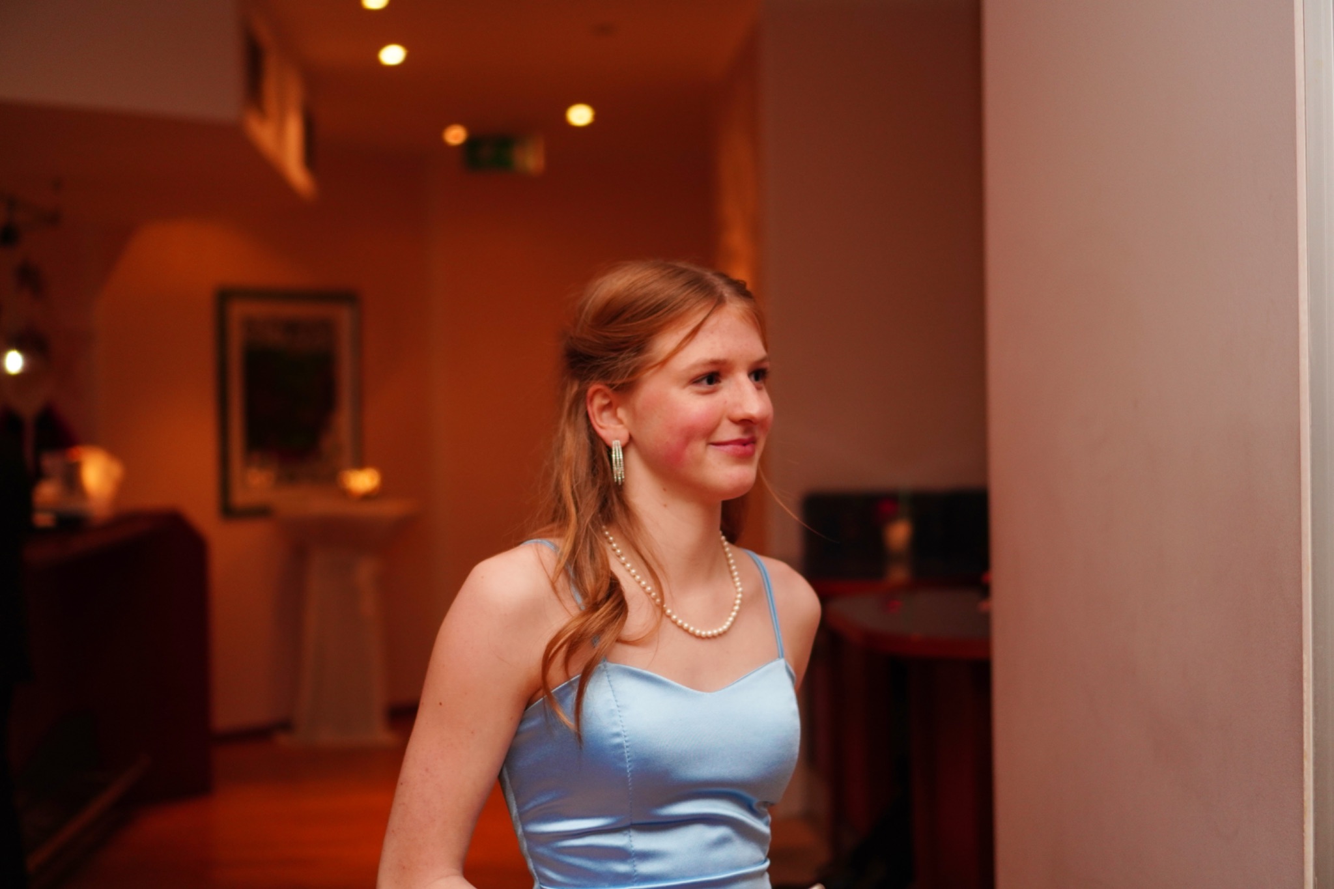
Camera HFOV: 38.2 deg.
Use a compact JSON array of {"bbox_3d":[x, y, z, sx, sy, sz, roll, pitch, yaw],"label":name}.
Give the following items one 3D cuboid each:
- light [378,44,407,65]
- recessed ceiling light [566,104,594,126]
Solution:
[{"bbox_3d":[-1.020,-1.451,7.169,0.100,0.040,0.100,-1,1,0],"label":"light"},{"bbox_3d":[-0.391,-1.489,8.711,0.100,0.040,0.100,-1,1,0],"label":"recessed ceiling light"}]

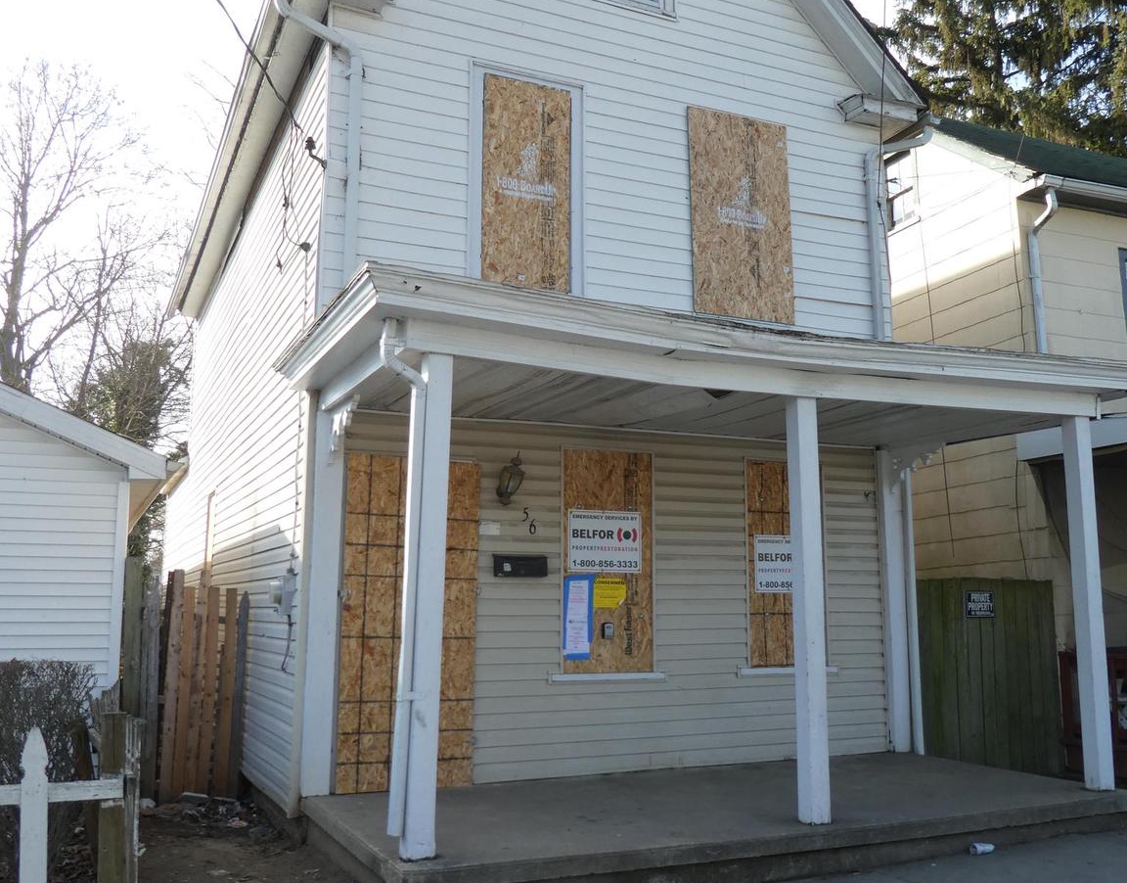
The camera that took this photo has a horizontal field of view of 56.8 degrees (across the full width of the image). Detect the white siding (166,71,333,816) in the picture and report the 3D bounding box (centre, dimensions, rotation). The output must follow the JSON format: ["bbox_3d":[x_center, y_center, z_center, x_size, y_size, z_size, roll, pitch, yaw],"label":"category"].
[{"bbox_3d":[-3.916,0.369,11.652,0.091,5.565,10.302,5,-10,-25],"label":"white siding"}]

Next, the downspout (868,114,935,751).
[{"bbox_3d":[3.061,-0.151,9.163,0.656,5.575,0.273,5,-10,-25],"label":"downspout"}]

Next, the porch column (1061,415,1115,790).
[{"bbox_3d":[3.586,1.078,7.151,0.145,2.500,0.145,5,-10,-25],"label":"porch column"}]

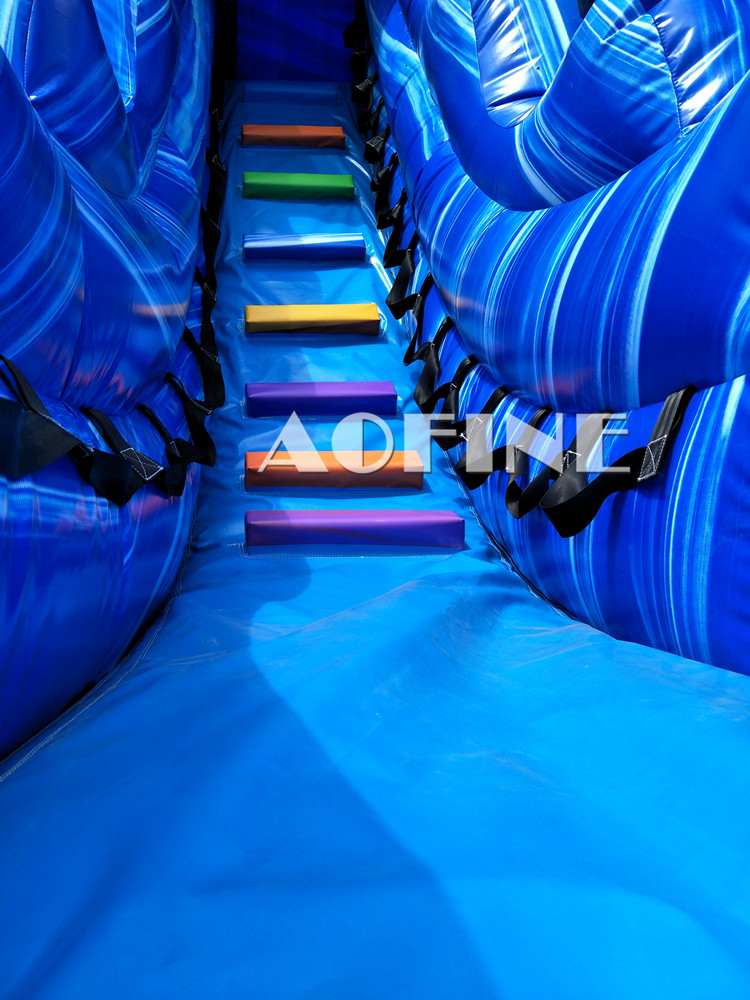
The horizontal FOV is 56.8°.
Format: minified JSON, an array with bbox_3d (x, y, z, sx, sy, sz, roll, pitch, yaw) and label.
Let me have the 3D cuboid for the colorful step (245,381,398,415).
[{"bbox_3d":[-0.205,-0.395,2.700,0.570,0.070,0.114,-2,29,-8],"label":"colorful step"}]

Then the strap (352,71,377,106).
[{"bbox_3d":[-0.059,-2.317,3.905,0.110,0.210,0.160,-2,4,-8],"label":"strap"}]

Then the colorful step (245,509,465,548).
[{"bbox_3d":[-0.052,0.075,1.869,0.570,0.070,0.114,-2,14,-8],"label":"colorful step"}]

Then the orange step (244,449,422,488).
[{"bbox_3d":[-0.130,-0.101,2.289,0.570,0.070,0.114,-2,24,-8],"label":"orange step"}]

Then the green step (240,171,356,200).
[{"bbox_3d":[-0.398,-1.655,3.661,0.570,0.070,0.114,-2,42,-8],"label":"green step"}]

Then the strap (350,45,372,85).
[{"bbox_3d":[-0.079,-2.542,4.047,0.110,0.210,0.160,-2,4,-8],"label":"strap"}]

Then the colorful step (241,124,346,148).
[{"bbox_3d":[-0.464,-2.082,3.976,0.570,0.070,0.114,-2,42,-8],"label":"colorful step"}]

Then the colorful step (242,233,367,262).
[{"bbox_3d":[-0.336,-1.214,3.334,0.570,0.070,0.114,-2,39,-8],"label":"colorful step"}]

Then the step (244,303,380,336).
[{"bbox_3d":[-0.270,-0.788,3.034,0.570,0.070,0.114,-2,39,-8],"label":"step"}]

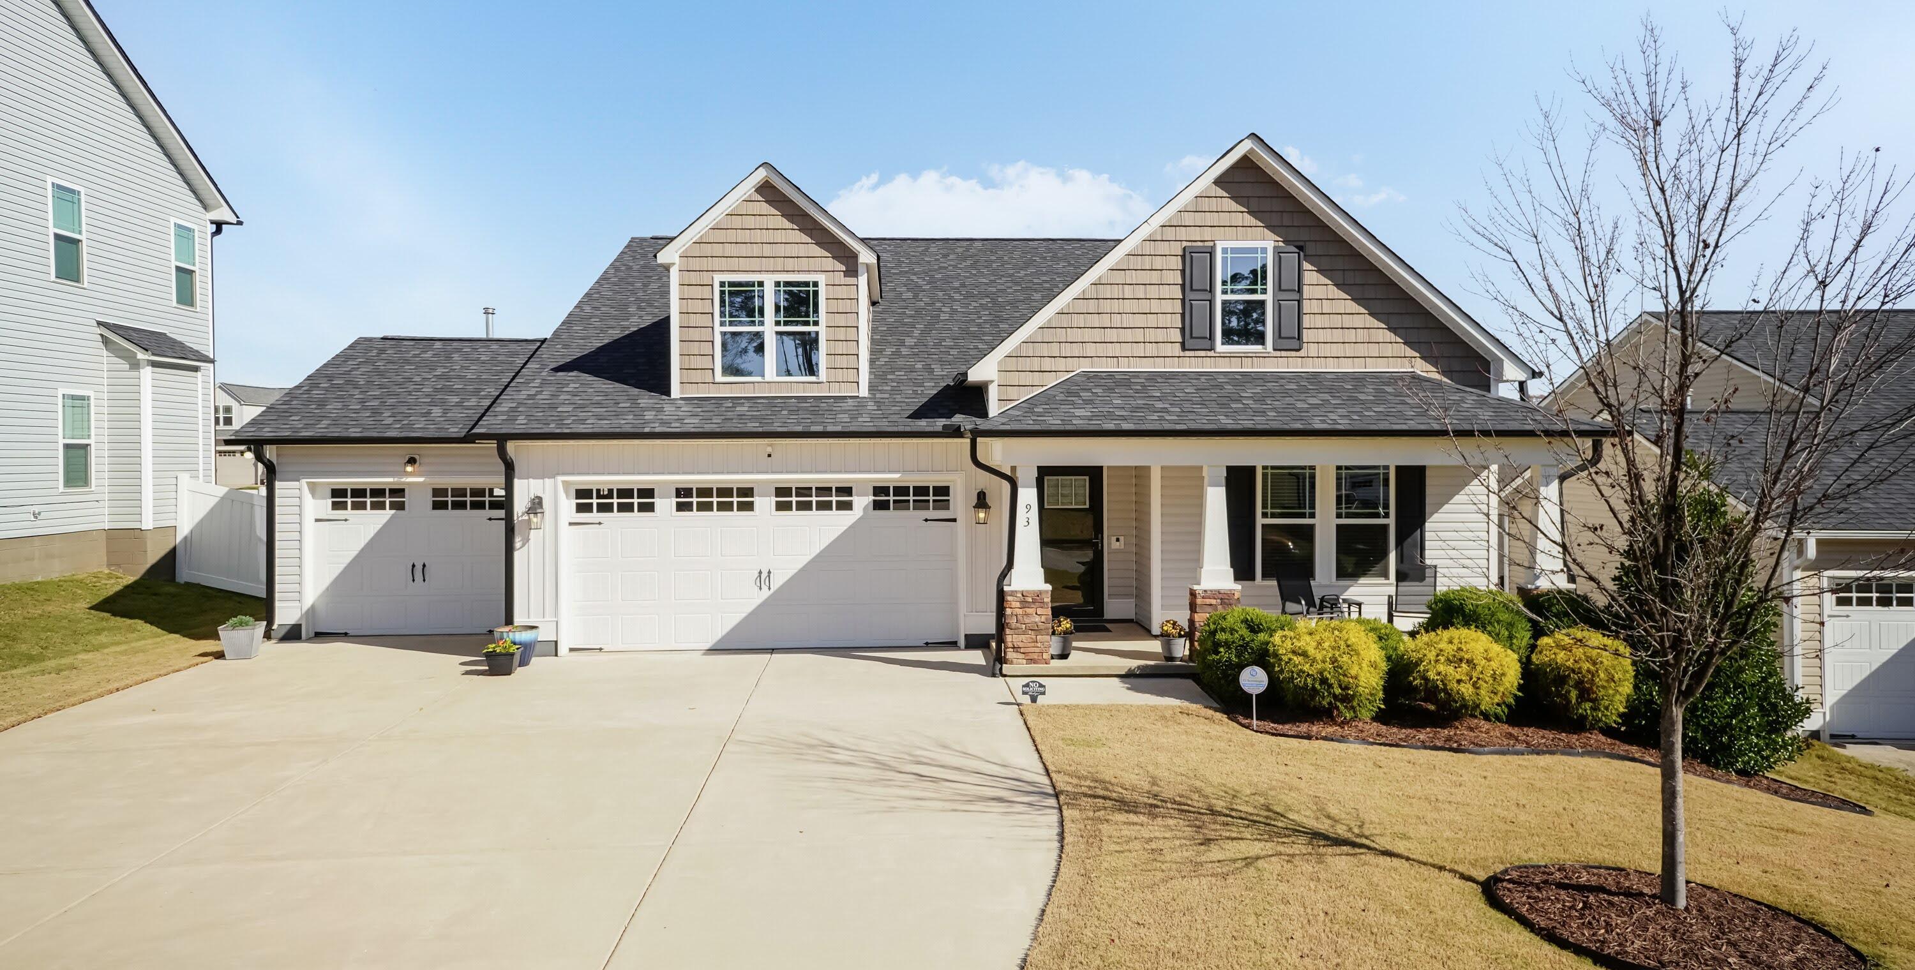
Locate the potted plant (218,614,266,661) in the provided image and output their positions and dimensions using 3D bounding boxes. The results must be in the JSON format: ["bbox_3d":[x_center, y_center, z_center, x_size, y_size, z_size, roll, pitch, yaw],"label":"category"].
[{"bbox_3d":[-8.780,1.860,15.700,0.440,0.490,0.430,0,0,-8],"label":"potted plant"}]

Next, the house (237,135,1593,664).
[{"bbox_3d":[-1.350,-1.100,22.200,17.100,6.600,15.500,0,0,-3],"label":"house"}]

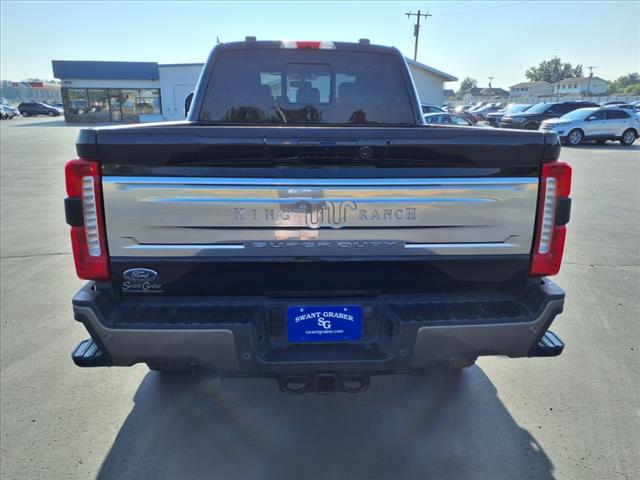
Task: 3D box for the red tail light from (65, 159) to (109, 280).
[{"bbox_3d":[-0.922,-0.085,2.035,0.145,0.485,0.140,0,15,-3],"label":"red tail light"}]

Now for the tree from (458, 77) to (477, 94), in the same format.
[{"bbox_3d":[34.368,-33.790,117.160,5.600,8.500,5.600,1,15,0],"label":"tree"}]

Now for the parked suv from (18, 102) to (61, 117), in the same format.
[{"bbox_3d":[-33.312,-15.550,60.112,4.750,1.680,1.870,-3,15,-14],"label":"parked suv"}]

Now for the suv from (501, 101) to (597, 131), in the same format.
[{"bbox_3d":[13.034,-6.704,28.189,5.030,1.800,2.000,0,15,-3],"label":"suv"}]

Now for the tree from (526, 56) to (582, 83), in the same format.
[{"bbox_3d":[50.609,-33.659,109.907,13.500,12.300,12.500,1,15,0],"label":"tree"}]

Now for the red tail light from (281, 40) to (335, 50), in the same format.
[{"bbox_3d":[-0.090,-1.581,4.061,0.440,0.060,0.080,0,15,-3],"label":"red tail light"}]

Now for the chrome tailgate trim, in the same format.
[{"bbox_3d":[0.021,-0.094,2.028,1.735,0.325,0.045,0,15,-3],"label":"chrome tailgate trim"}]

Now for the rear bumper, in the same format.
[{"bbox_3d":[0.023,0.340,2.034,2.010,0.300,0.340,0,15,-3],"label":"rear bumper"}]

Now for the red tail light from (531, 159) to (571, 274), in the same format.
[{"bbox_3d":[0.959,-0.093,2.137,0.145,0.485,0.140,0,15,-3],"label":"red tail light"}]

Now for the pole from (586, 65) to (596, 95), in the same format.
[{"bbox_3d":[43.710,-23.944,81.466,1.700,7.970,0.400,1,15,0],"label":"pole"}]

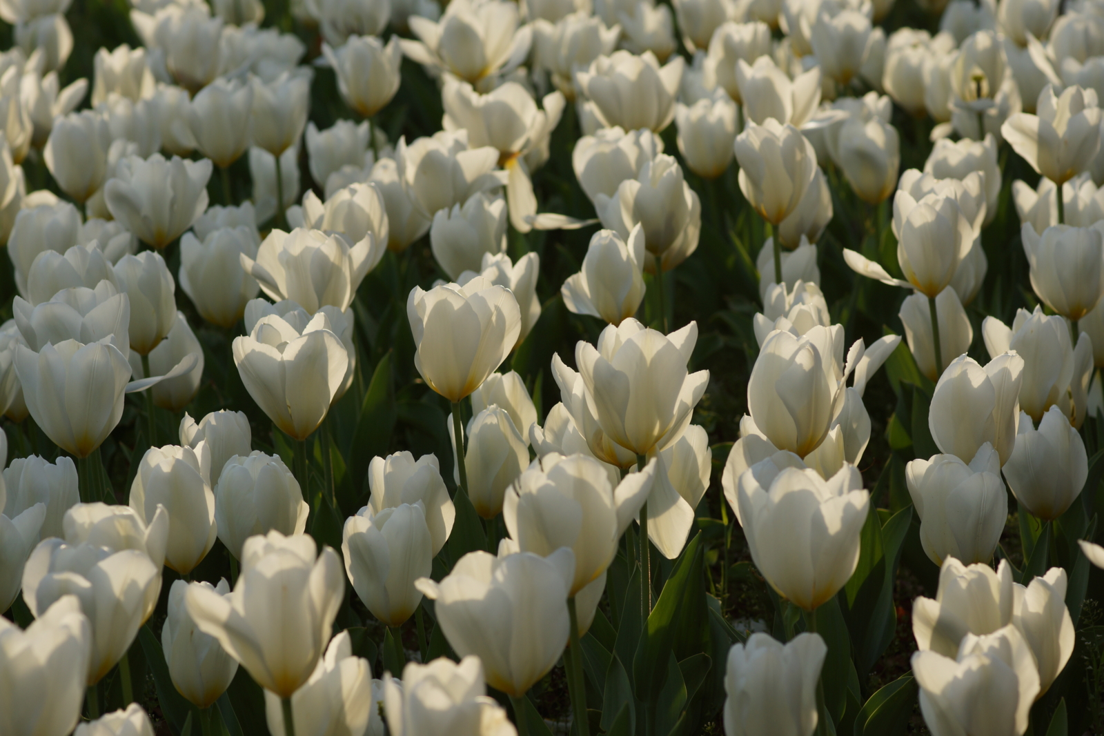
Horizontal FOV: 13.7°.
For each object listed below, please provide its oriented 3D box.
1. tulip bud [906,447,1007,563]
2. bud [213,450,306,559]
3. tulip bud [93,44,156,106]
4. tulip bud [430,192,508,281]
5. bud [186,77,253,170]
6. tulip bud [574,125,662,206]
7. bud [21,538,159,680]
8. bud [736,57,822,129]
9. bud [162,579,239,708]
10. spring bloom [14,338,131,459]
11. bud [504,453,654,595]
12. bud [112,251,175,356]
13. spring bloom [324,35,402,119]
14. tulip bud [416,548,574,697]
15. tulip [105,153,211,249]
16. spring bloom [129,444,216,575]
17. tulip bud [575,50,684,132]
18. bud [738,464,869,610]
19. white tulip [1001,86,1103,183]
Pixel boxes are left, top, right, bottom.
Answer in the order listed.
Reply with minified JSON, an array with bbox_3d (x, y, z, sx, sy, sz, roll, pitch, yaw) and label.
[{"bbox_3d":[0.238,0.082,2.700,0.059,0.069,0.054,-1,13,0],"label":"tulip bud"},{"bbox_3d":[-0.160,0.080,2.530,0.052,0.058,0.052,-1,16,-4],"label":"bud"},{"bbox_3d":[-0.377,-0.249,4.050,0.056,0.065,0.056,-1,13,0],"label":"tulip bud"},{"bbox_3d":[-0.062,-0.097,3.450,0.059,0.065,0.059,-1,13,0],"label":"tulip bud"},{"bbox_3d":[-0.253,-0.185,3.500,0.050,0.069,0.050,0,14,0],"label":"bud"},{"bbox_3d":[0.047,-0.137,3.300,0.066,0.072,0.062,0,14,0],"label":"tulip bud"},{"bbox_3d":[-0.229,0.121,2.290,0.069,0.069,0.066,0,14,0],"label":"bud"},{"bbox_3d":[0.196,-0.231,3.970,0.075,0.068,0.066,-1,13,0],"label":"bud"},{"bbox_3d":[-0.185,0.148,2.420,0.041,0.066,0.041,-1,16,-4],"label":"bud"},{"bbox_3d":[-0.283,0.018,2.720,0.068,0.068,0.065,0,14,0],"label":"spring bloom"},{"bbox_3d":[0.014,0.085,2.420,0.078,0.071,0.069,-3,16,0],"label":"bud"},{"bbox_3d":[-0.269,-0.042,3.030,0.042,0.067,0.042,0,14,0],"label":"bud"},{"bbox_3d":[-0.169,-0.261,4.120,0.070,0.069,0.063,-1,13,0],"label":"spring bloom"},{"bbox_3d":[-0.029,0.131,2.370,0.082,0.069,0.071,-1,13,0],"label":"tulip bud"},{"bbox_3d":[-0.268,-0.111,3.130,0.073,0.062,0.070,-1,16,-5],"label":"tulip"},{"bbox_3d":[-0.221,0.083,2.680,0.050,0.072,0.045,-1,13,0],"label":"spring bloom"},{"bbox_3d":[0.062,-0.215,3.650,0.088,0.066,0.081,0,14,0],"label":"tulip bud"},{"bbox_3d":[0.136,0.091,2.480,0.072,0.071,0.068,-1,13,0],"label":"bud"},{"bbox_3d":[0.361,-0.166,3.320,0.071,0.069,0.065,0,14,0],"label":"white tulip"}]

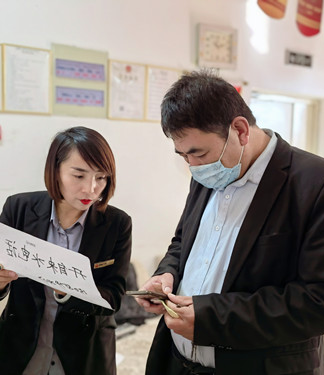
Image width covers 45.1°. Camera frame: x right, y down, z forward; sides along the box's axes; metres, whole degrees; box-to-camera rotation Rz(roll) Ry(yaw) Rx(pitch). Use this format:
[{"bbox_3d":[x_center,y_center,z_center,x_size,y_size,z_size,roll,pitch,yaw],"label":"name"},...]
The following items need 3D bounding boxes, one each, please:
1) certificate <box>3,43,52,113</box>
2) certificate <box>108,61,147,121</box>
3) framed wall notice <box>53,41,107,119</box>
[{"bbox_3d":[-0.900,-0.714,2.623,0.313,0.443,0.020,-1,5,-25],"label":"certificate"},{"bbox_3d":[-0.258,-0.720,2.928,0.310,0.435,0.020,-1,5,-25],"label":"certificate"},{"bbox_3d":[-0.578,-0.744,2.774,0.396,0.485,0.020,-1,5,-25],"label":"framed wall notice"}]

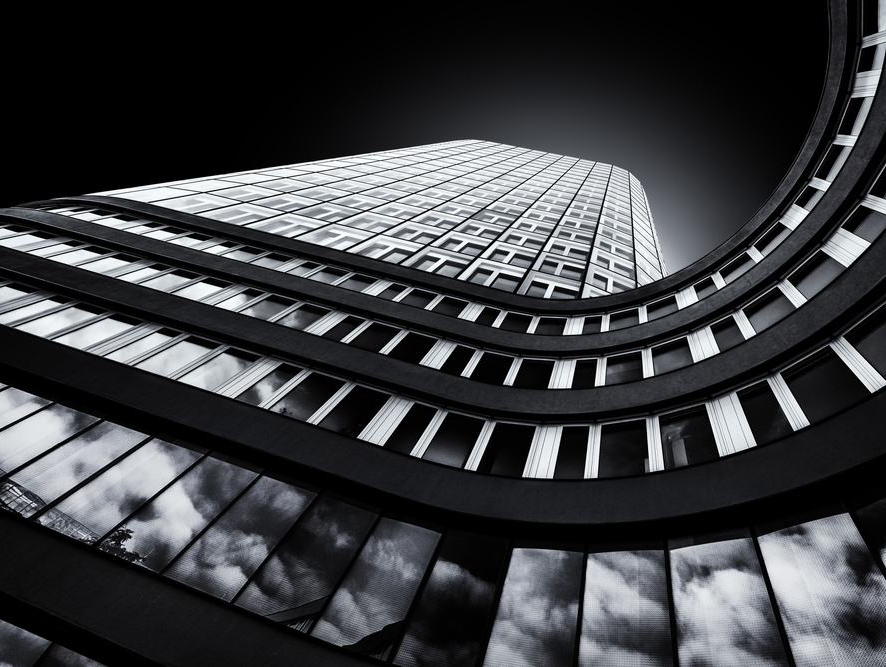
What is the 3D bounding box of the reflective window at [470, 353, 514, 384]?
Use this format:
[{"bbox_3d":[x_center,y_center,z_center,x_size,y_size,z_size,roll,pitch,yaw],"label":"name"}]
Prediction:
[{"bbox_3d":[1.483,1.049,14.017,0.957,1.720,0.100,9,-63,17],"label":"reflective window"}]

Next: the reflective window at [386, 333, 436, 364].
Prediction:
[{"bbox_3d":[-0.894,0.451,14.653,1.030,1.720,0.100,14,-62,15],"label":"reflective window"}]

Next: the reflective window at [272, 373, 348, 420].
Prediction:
[{"bbox_3d":[-3.448,1.628,12.050,1.020,2.099,0.100,14,-62,15],"label":"reflective window"}]

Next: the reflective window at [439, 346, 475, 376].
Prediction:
[{"bbox_3d":[0.490,0.828,14.296,0.640,1.720,0.100,14,-62,14],"label":"reflective window"}]

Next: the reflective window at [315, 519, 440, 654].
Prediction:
[{"bbox_3d":[-0.973,4.135,7.911,1.175,2.420,0.100,10,-63,17],"label":"reflective window"}]

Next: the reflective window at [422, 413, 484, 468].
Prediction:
[{"bbox_3d":[0.268,2.510,11.038,0.946,2.075,0.100,9,-63,17],"label":"reflective window"}]

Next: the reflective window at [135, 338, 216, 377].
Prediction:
[{"bbox_3d":[-7.348,0.655,13.069,1.128,2.158,0.100,14,-62,15],"label":"reflective window"}]

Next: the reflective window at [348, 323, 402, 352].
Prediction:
[{"bbox_3d":[-2.154,0.141,15.023,1.047,1.943,0.100,14,-62,15],"label":"reflective window"}]

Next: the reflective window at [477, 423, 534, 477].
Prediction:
[{"bbox_3d":[1.464,2.608,10.625,0.976,1.880,0.100,2,-65,21],"label":"reflective window"}]

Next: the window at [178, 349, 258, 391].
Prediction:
[{"bbox_3d":[-6.029,0.977,12.718,1.095,2.143,0.100,14,-62,15],"label":"window"}]

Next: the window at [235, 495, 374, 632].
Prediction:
[{"bbox_3d":[-2.213,3.849,8.255,1.229,2.420,0.100,18,-61,13],"label":"window"}]

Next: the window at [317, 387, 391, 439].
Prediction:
[{"bbox_3d":[-2.128,1.903,11.680,1.043,1.880,0.100,13,-62,15],"label":"window"}]

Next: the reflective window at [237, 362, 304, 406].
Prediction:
[{"bbox_3d":[-4.438,1.311,12.293,0.686,1.880,0.100,13,-62,15],"label":"reflective window"}]

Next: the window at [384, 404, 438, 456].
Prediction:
[{"bbox_3d":[-0.756,2.301,11.332,0.648,2.083,0.100,14,-62,15],"label":"window"}]

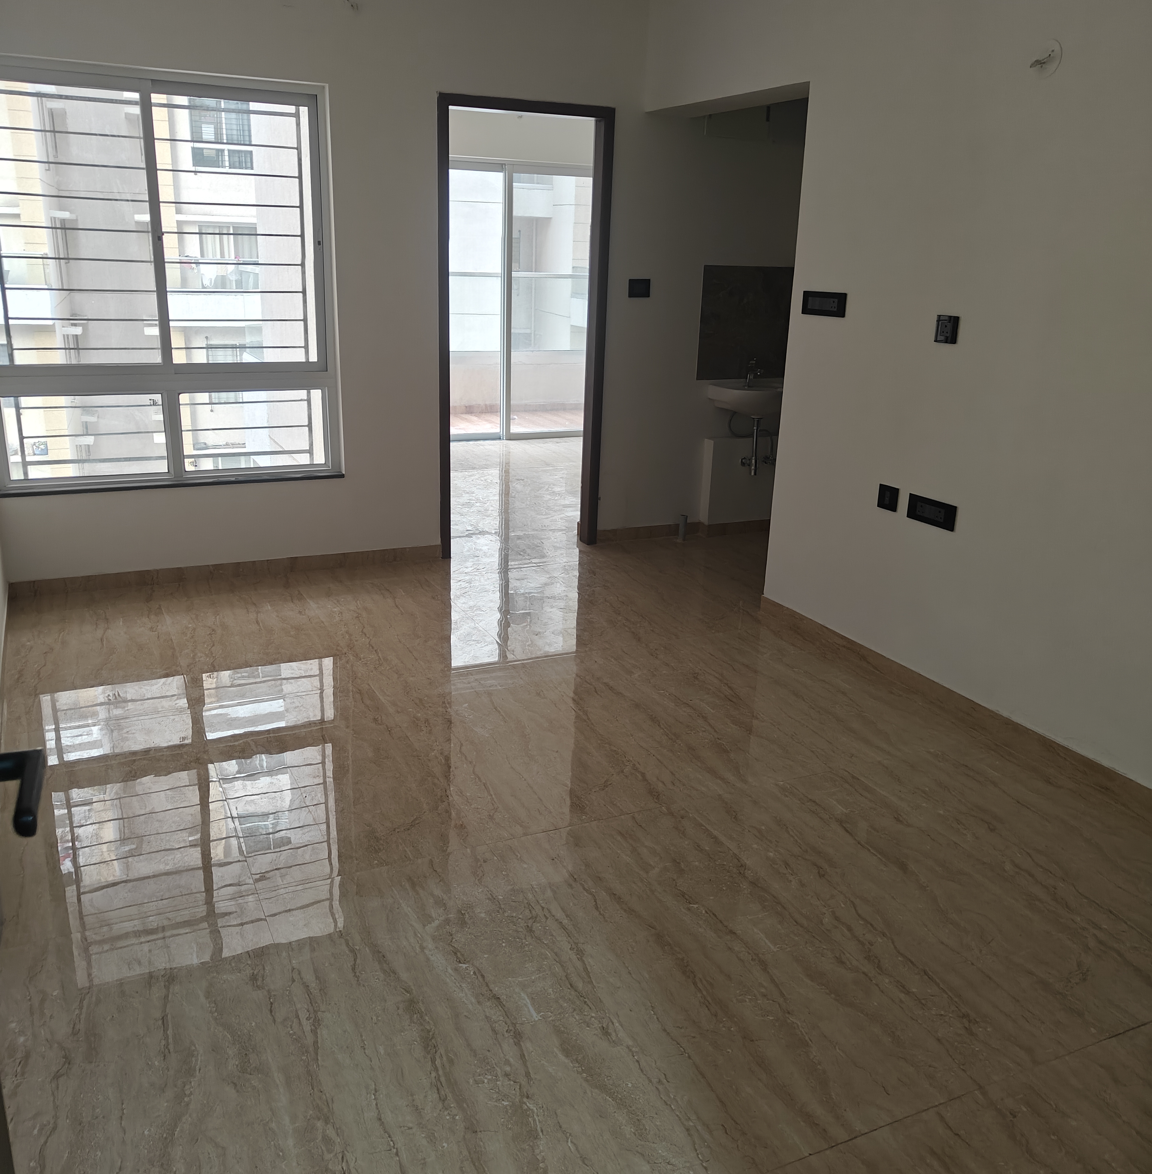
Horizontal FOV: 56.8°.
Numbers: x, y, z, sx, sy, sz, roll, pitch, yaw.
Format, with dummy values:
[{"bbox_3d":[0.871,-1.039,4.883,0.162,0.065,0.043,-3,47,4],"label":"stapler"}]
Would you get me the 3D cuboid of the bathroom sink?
[{"bbox_3d":[0.981,-1.005,5.801,0.410,0.165,0.330,-6,20,-25],"label":"bathroom sink"}]

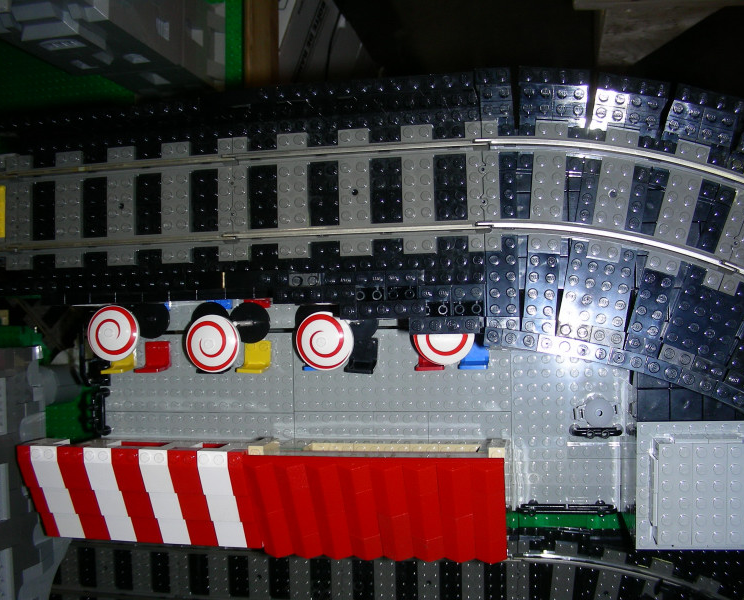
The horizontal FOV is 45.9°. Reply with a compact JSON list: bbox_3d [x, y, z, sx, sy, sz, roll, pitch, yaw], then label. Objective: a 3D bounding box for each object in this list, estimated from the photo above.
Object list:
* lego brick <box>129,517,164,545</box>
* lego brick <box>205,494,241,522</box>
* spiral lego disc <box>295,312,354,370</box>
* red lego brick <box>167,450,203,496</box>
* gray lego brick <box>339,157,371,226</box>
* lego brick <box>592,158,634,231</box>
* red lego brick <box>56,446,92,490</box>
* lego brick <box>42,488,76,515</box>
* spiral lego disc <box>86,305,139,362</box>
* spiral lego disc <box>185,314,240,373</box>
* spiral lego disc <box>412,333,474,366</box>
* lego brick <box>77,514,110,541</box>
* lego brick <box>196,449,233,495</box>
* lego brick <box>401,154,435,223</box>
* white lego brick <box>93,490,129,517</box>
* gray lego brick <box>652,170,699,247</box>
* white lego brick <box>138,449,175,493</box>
[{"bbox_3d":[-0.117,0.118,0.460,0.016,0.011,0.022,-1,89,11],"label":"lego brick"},{"bbox_3d":[-0.076,0.103,0.449,0.016,0.011,0.024,-1,88,11],"label":"lego brick"},{"bbox_3d":[-0.026,0.022,0.473,0.032,0.008,0.032,0,89,11],"label":"spiral lego disc"},{"bbox_3d":[-0.094,0.087,0.443,0.016,0.011,0.024,-1,88,11],"label":"red lego brick"},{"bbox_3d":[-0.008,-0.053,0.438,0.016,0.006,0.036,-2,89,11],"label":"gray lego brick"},{"bbox_3d":[0.115,-0.050,0.416,0.016,0.005,0.033,9,90,11],"label":"lego brick"},{"bbox_3d":[-0.155,0.089,0.459,0.016,0.011,0.024,-1,88,11],"label":"red lego brick"},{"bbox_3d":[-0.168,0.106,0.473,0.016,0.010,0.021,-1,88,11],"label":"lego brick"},{"bbox_3d":[-0.146,0.019,0.492,0.032,0.008,0.032,0,89,11],"label":"spiral lego disc"},{"bbox_3d":[-0.089,0.024,0.486,0.032,0.007,0.032,-1,88,11],"label":"spiral lego disc"},{"bbox_3d":[0.038,0.018,0.459,0.032,0.007,0.032,0,88,11],"label":"spiral lego disc"},{"bbox_3d":[-0.150,0.119,0.474,0.016,0.011,0.024,-1,88,11],"label":"lego brick"},{"bbox_3d":[-0.077,0.086,0.432,0.016,0.011,0.024,-1,89,11],"label":"lego brick"},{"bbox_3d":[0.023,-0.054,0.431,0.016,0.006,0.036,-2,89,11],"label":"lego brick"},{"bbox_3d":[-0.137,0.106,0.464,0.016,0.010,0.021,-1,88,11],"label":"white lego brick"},{"bbox_3d":[0.144,-0.043,0.414,0.016,0.005,0.033,15,91,11],"label":"gray lego brick"},{"bbox_3d":[-0.109,0.088,0.447,0.016,0.011,0.024,-1,88,11],"label":"white lego brick"}]

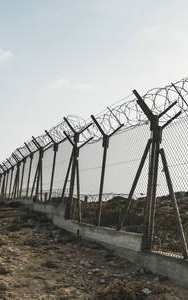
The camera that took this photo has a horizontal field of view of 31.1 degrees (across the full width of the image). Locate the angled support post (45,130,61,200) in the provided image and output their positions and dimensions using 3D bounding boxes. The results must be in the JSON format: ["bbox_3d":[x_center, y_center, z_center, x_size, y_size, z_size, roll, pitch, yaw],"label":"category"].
[{"bbox_3d":[-1.427,0.598,12.288,0.988,2.506,0.120,8,-11,-21],"label":"angled support post"}]

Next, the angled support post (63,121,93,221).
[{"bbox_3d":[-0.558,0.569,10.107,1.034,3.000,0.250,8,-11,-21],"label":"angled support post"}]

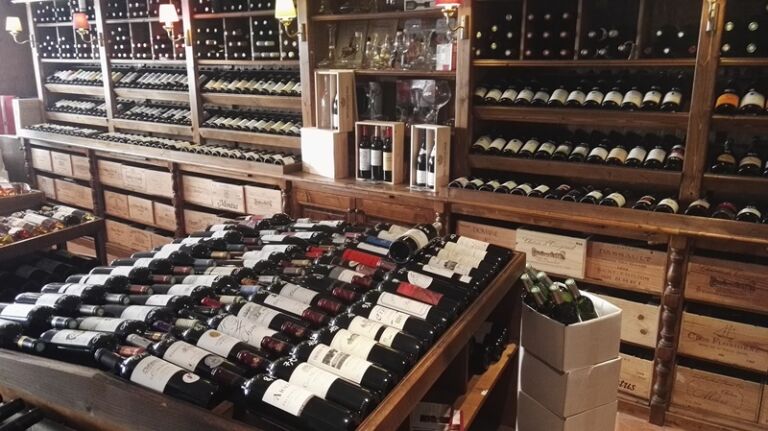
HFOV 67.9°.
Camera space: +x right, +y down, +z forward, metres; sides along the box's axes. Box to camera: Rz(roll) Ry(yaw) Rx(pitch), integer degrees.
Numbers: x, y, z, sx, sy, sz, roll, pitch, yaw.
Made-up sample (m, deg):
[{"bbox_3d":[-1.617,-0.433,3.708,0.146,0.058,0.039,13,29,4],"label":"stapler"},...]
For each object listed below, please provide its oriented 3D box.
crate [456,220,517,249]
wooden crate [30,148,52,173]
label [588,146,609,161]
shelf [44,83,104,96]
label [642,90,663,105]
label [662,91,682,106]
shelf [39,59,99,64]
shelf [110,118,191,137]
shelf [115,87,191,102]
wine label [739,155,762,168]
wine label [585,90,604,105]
[{"bbox_3d":[0.641,0.091,3.111,0.335,0.190,0.420,10,18,33],"label":"crate"},{"bbox_3d":[-2.958,-0.553,5.345,0.325,0.186,0.480,10,17,32],"label":"wooden crate"},{"bbox_3d":[1.028,-0.298,2.731,0.076,0.025,0.080,9,39,30],"label":"label"},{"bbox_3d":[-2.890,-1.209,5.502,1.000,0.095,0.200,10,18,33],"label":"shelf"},{"bbox_3d":[1.230,-0.540,2.610,0.076,0.035,0.095,8,37,29],"label":"label"},{"bbox_3d":[1.301,-0.530,2.570,0.076,0.035,0.095,8,37,29],"label":"label"},{"bbox_3d":[-2.579,-1.337,4.950,0.919,0.026,0.300,9,17,31],"label":"shelf"},{"bbox_3d":[-1.775,-0.727,4.628,1.014,0.073,0.250,10,17,32],"label":"shelf"},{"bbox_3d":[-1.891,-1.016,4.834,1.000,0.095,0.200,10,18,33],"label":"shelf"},{"bbox_3d":[1.556,-0.230,2.420,0.078,0.025,0.065,9,39,30],"label":"wine label"},{"bbox_3d":[0.993,-0.557,2.687,0.075,0.025,0.085,9,41,30],"label":"wine label"}]

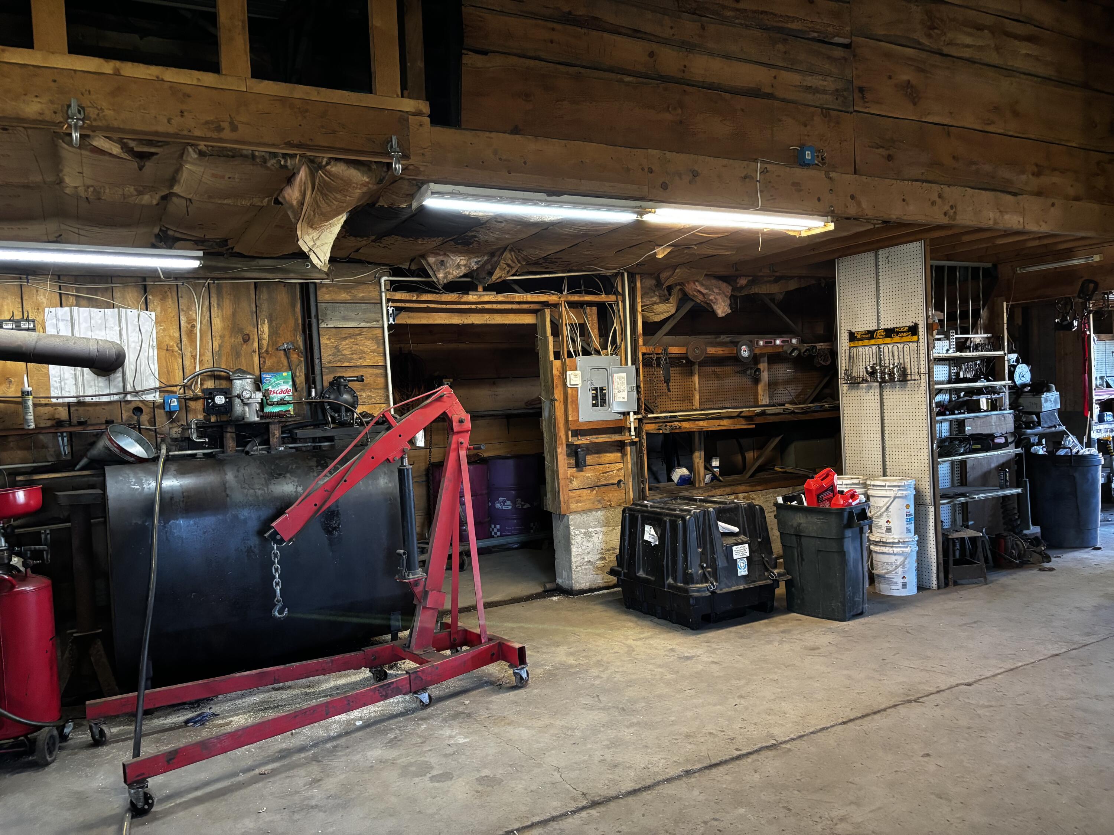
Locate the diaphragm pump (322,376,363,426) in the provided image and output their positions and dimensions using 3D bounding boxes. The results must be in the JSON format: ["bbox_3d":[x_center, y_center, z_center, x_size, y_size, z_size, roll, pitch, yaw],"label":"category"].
[{"bbox_3d":[-1.302,-0.104,5.107,0.235,0.310,0.240,-4,2,-29],"label":"diaphragm pump"}]

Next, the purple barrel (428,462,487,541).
[{"bbox_3d":[-0.852,0.795,7.350,0.505,0.760,0.505,-3,1,0],"label":"purple barrel"}]

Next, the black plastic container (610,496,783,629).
[{"bbox_3d":[0.883,0.900,5.424,0.730,0.690,0.800,-4,2,-32],"label":"black plastic container"}]

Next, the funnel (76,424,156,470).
[{"bbox_3d":[-2.298,0.233,4.345,0.270,0.289,0.270,41,3,-20],"label":"funnel"}]

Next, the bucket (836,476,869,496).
[{"bbox_3d":[2.057,0.626,5.963,0.310,0.385,0.310,-3,2,0],"label":"bucket"}]

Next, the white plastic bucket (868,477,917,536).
[{"bbox_3d":[2.263,0.616,5.633,0.310,0.375,0.310,-3,1,0],"label":"white plastic bucket"}]

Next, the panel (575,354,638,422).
[{"bbox_3d":[0.346,-0.207,5.982,0.461,0.453,0.130,-3,2,-28],"label":"panel"}]

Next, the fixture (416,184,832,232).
[{"bbox_3d":[0.470,-1.059,4.370,2.460,0.082,0.265,-4,2,-29],"label":"fixture"}]

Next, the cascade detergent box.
[{"bbox_3d":[-1.664,-0.140,4.977,0.168,0.248,0.065,-3,2,-28],"label":"cascade detergent box"}]

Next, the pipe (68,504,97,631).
[{"bbox_3d":[-2.389,0.765,4.224,0.088,0.659,0.088,-4,2,-29],"label":"pipe"}]

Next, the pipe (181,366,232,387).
[{"bbox_3d":[-1.980,-0.236,4.749,0.274,0.103,0.060,-3,2,-28],"label":"pipe"}]

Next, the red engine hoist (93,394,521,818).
[{"bbox_3d":[-1.083,0.624,3.865,1.880,1.505,0.930,-4,2,-37],"label":"red engine hoist"}]

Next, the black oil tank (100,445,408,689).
[{"bbox_3d":[-1.653,0.774,4.714,1.524,1.125,0.686,-4,2,-29],"label":"black oil tank"}]

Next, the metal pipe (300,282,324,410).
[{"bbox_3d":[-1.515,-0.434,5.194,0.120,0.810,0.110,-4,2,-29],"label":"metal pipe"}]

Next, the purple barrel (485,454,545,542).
[{"bbox_3d":[-0.386,0.768,7.500,0.505,0.760,0.505,-3,1,0],"label":"purple barrel"}]

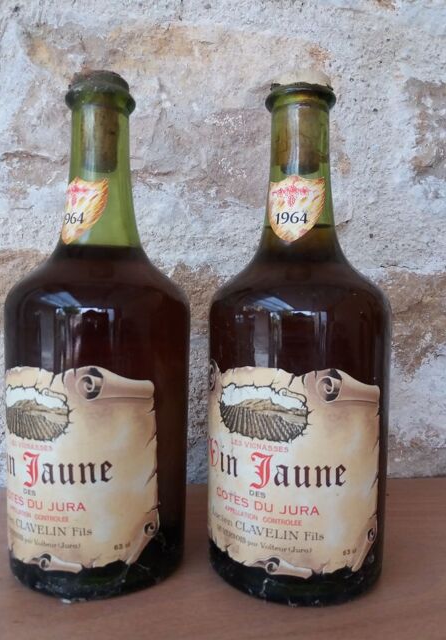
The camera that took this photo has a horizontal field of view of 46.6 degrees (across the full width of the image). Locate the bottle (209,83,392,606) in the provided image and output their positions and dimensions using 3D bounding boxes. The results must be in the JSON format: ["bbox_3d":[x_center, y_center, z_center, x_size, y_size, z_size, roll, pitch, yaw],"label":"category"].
[{"bbox_3d":[0.038,0.003,0.263,0.091,0.243,0.091,1,3,0],"label":"bottle"}]

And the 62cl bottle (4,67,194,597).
[{"bbox_3d":[-0.062,0.002,0.265,0.091,0.243,0.091,1,3,0],"label":"62cl bottle"}]

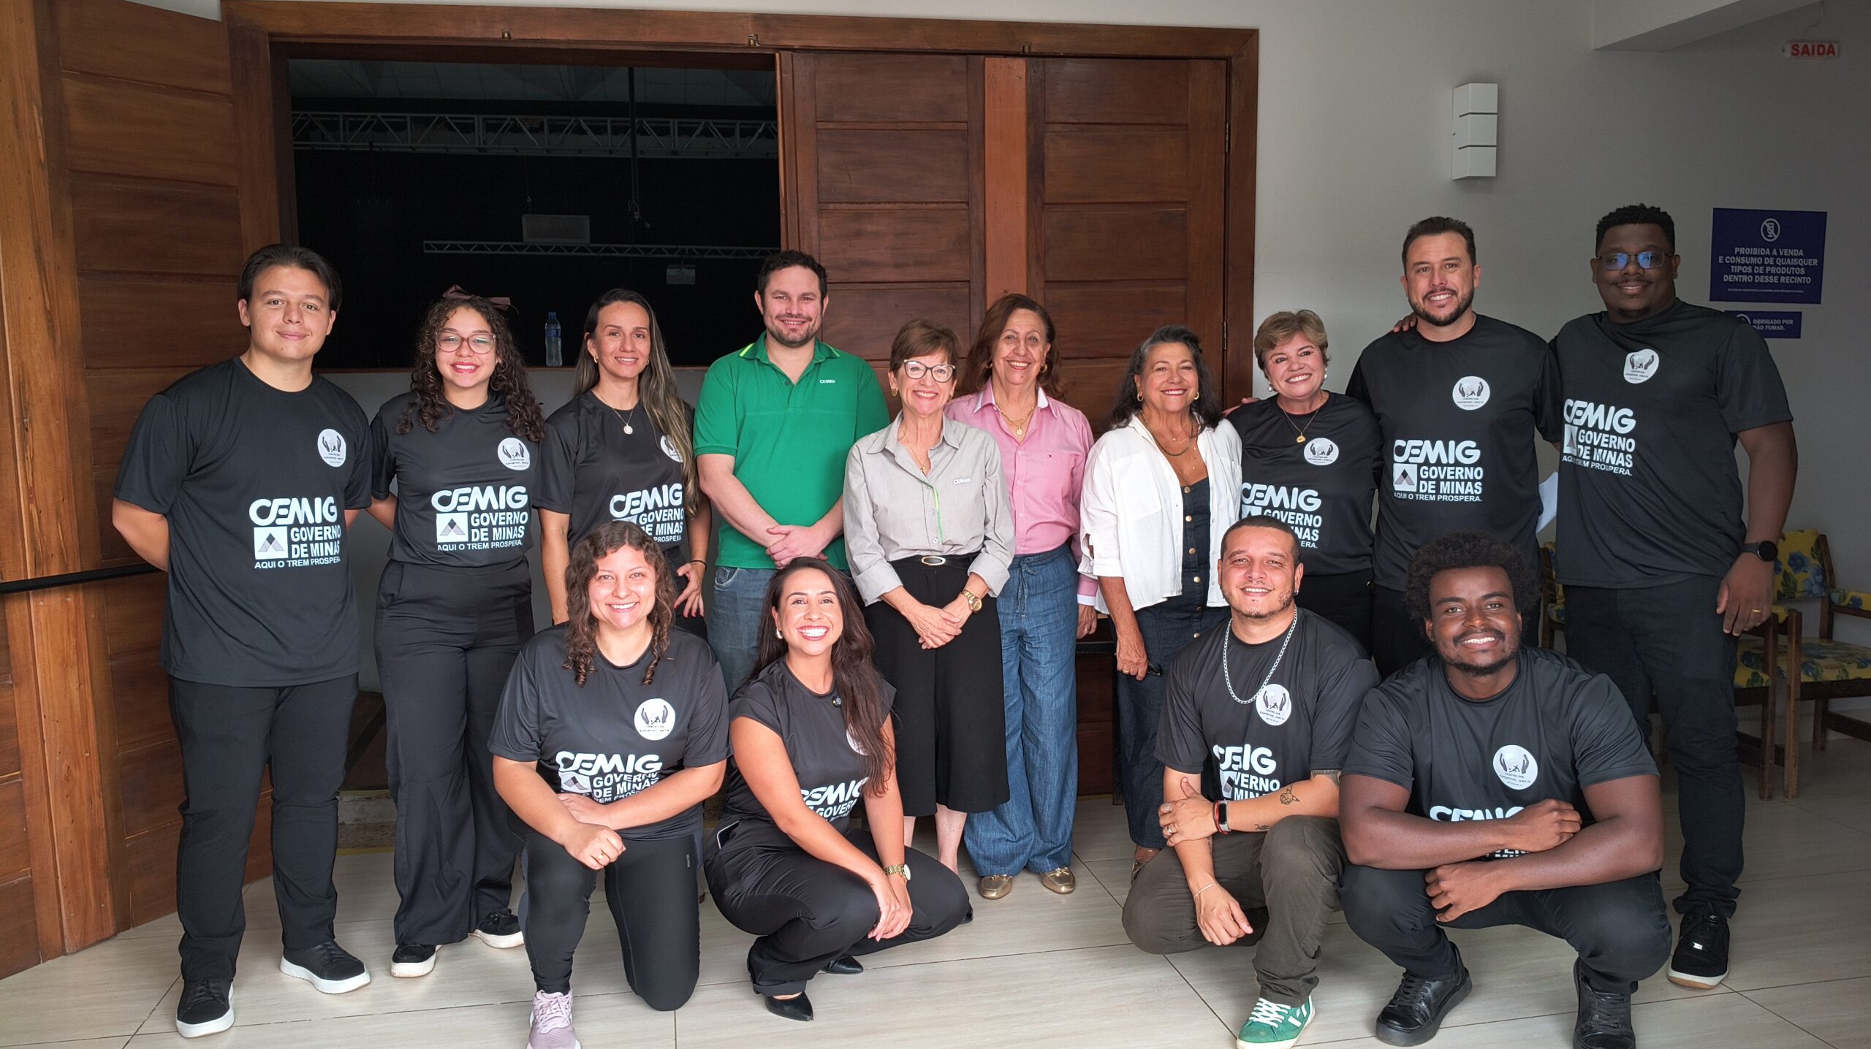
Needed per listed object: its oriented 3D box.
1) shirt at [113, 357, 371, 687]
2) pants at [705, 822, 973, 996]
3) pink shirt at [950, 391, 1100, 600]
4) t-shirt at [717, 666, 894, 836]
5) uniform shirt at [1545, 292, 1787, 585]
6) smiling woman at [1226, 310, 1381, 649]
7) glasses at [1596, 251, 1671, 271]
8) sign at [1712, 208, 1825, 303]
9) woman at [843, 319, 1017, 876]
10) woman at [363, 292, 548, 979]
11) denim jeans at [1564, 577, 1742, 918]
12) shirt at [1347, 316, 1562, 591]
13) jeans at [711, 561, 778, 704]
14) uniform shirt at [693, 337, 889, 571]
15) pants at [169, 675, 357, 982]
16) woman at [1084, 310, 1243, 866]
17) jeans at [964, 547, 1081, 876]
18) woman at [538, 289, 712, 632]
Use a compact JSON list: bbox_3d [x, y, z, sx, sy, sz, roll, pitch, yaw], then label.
[{"bbox_3d":[-1.570,-0.011,3.195,0.530,0.740,0.320,-6,8,-42],"label":"shirt"},{"bbox_3d":[-0.284,0.894,3.492,0.540,0.370,0.560,5,8,42],"label":"pants"},{"bbox_3d":[0.249,-0.088,3.962,0.430,0.620,0.270,0,6,5],"label":"pink shirt"},{"bbox_3d":[-0.311,0.547,3.405,0.420,0.460,0.320,-5,7,-35],"label":"t-shirt"},{"bbox_3d":[1.760,-0.178,3.360,0.560,0.680,0.340,4,8,38],"label":"uniform shirt"},{"bbox_3d":[0.977,0.222,3.720,0.470,1.585,0.340,2,7,20],"label":"smiling woman"},{"bbox_3d":[1.672,-0.637,3.360,0.148,0.045,0.140,3,7,27],"label":"glasses"},{"bbox_3d":[2.928,-0.943,4.940,0.455,0.317,0.010,-2,7,-11],"label":"sign"},{"bbox_3d":[-0.018,0.245,3.740,0.450,1.565,0.340,-1,7,-4],"label":"woman"},{"bbox_3d":[-1.220,0.245,3.570,0.460,1.640,0.340,-4,7,-24],"label":"woman"},{"bbox_3d":[1.728,0.510,3.380,0.420,0.910,0.320,4,8,36],"label":"denim jeans"},{"bbox_3d":[1.319,-0.182,3.582,0.540,0.700,0.310,3,7,30],"label":"shirt"},{"bbox_3d":[-0.406,0.535,4.007,0.410,0.950,0.280,-1,6,-6],"label":"jeans"},{"bbox_3d":[-0.399,-0.194,3.911,0.540,0.650,0.300,-1,6,-6],"label":"uniform shirt"},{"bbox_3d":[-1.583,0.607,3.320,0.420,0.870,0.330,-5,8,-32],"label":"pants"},{"bbox_3d":[0.661,0.221,4.106,0.460,1.590,0.370,-1,6,-3],"label":"woman"},{"bbox_3d":[0.254,0.529,4.017,0.350,0.960,0.290,0,6,4],"label":"jeans"},{"bbox_3d":[-0.832,0.210,3.780,0.460,1.650,0.340,-5,8,-30],"label":"woman"}]

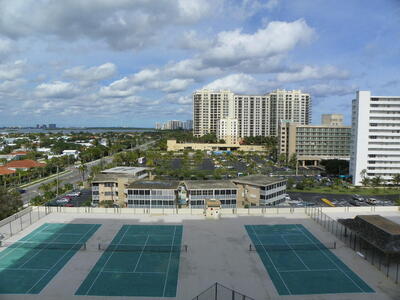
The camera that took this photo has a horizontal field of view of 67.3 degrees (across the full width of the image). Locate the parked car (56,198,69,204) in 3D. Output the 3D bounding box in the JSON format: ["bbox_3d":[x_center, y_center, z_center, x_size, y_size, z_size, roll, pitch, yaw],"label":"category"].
[{"bbox_3d":[-45.001,16.653,99.127,4.500,1.550,1.800,0,4,-8],"label":"parked car"}]

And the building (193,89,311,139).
[{"bbox_3d":[57.704,-33.781,344.418,128.000,67.000,36.000,0,4,0],"label":"building"}]

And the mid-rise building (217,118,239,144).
[{"bbox_3d":[29.092,-15.201,312.721,20.000,34.300,20.000,0,4,0],"label":"mid-rise building"}]

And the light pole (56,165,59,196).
[{"bbox_3d":[-51.269,11.307,108.159,0.350,10.800,0.350,0,4,0],"label":"light pole"}]

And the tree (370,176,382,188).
[{"bbox_3d":[75.119,13.768,127.739,4.800,4.500,4.800,0,4,0],"label":"tree"}]

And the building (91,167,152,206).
[{"bbox_3d":[-26.073,12.143,107.708,17.000,9.500,34.000,0,4,-4],"label":"building"}]

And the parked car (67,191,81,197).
[{"bbox_3d":[-45.996,15.844,109.597,4.800,1.600,1.850,0,4,-8],"label":"parked car"}]

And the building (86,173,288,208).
[{"bbox_3d":[-3.080,13.393,92.749,62.000,9.500,24.000,0,4,0],"label":"building"}]

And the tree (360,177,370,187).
[{"bbox_3d":[71.719,13.707,129.641,4.200,4.300,4.200,0,4,0],"label":"tree"}]

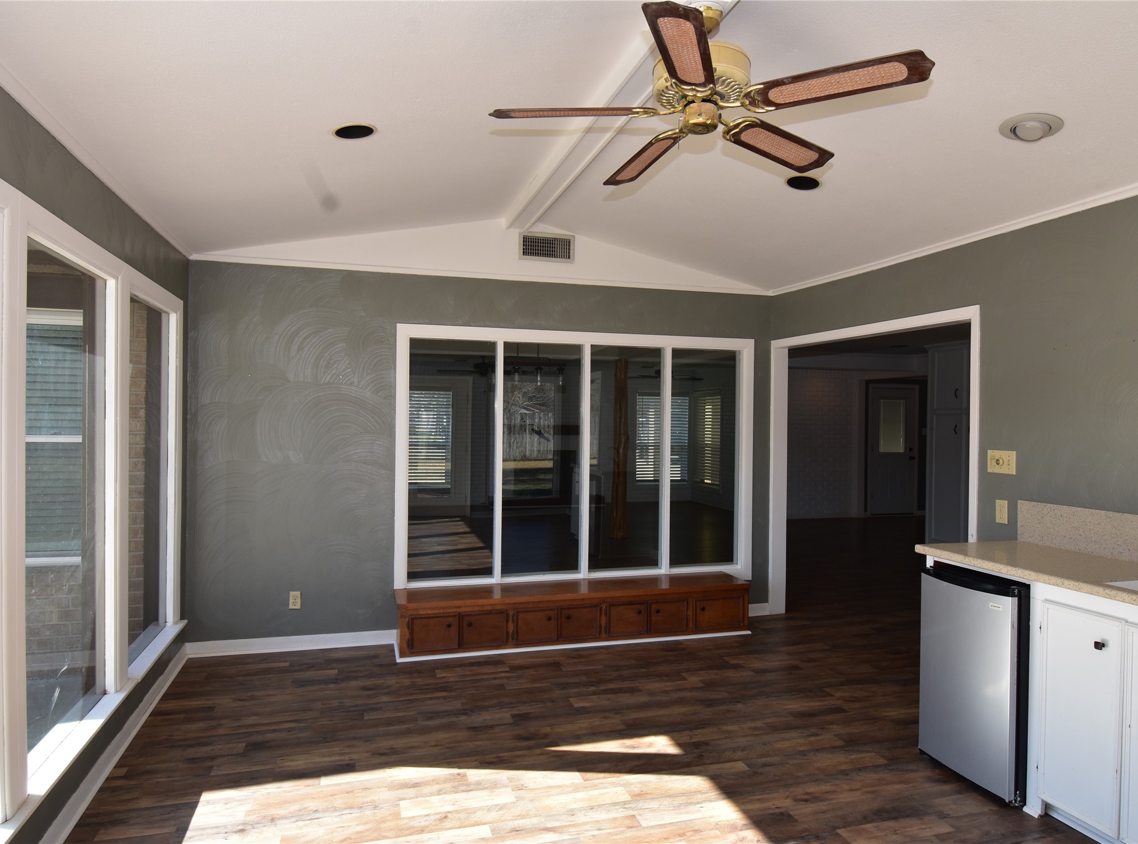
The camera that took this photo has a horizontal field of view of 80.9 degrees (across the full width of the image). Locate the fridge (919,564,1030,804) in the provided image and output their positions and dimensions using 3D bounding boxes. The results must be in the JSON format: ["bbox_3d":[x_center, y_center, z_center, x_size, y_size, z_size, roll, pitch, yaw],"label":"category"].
[{"bbox_3d":[1.856,1.061,2.812,0.521,0.868,0.450,0,1,-18],"label":"fridge"}]

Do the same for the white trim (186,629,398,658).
[{"bbox_3d":[-1.730,1.396,4.206,1.234,0.086,0.018,0,1,-14],"label":"white trim"}]

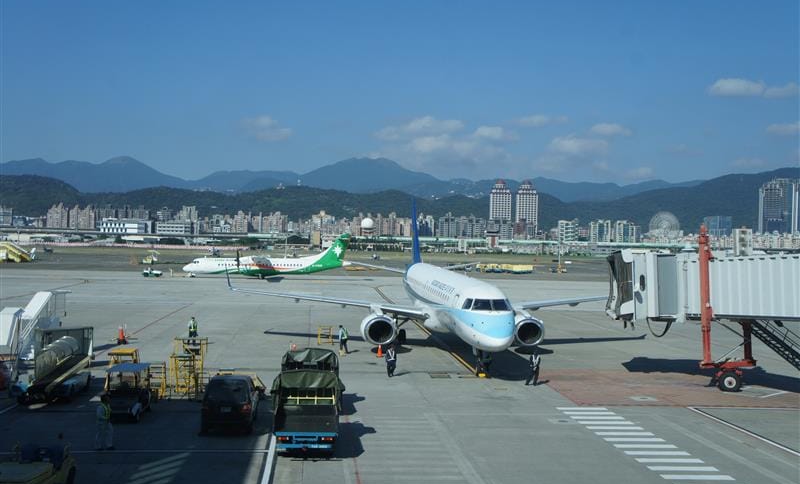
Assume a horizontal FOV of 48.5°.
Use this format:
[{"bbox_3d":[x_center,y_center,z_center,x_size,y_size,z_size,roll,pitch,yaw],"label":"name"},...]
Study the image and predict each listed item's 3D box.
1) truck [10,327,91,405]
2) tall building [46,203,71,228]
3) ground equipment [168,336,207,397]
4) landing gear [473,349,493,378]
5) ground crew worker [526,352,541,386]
[{"bbox_3d":[-14.871,5.189,38.000,2.100,2.500,5.500,1,0,0],"label":"truck"},{"bbox_3d":[-653.380,-43.891,1700.000,40.000,61.000,28.000,1,0,-11],"label":"tall building"},{"bbox_3d":[-9.000,5.349,38.000,1.500,2.450,2.000,1,0,-5],"label":"ground equipment"},{"bbox_3d":[4.163,6.143,44.911,0.800,1.450,0.850,1,0,-6],"label":"landing gear"},{"bbox_3d":[6.442,6.115,42.796,0.600,1.630,0.500,1,0,21],"label":"ground crew worker"}]

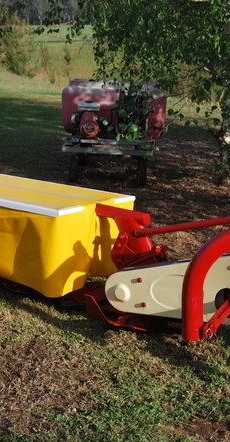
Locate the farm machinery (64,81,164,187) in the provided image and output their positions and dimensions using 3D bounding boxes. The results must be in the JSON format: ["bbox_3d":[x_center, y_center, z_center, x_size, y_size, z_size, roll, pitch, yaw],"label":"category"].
[{"bbox_3d":[-0.006,-0.995,9.800,1.120,1.100,1.750,3,11,5],"label":"farm machinery"}]

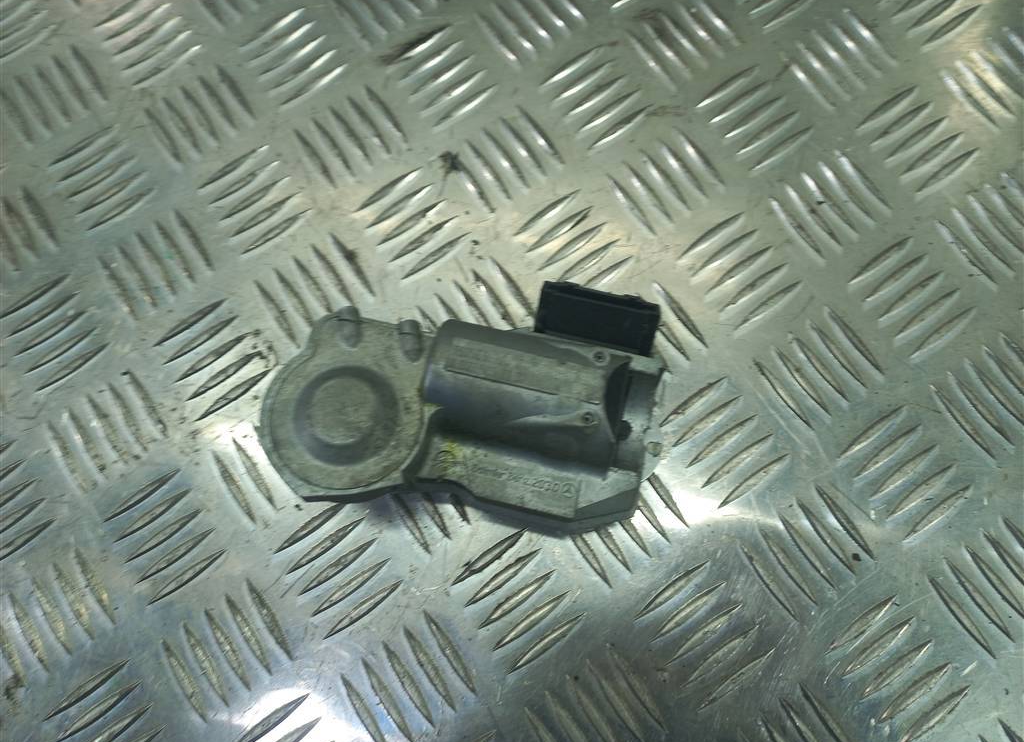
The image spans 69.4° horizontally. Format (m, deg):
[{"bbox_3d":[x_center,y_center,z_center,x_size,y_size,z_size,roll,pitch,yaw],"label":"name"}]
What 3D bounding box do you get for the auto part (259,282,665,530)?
[{"bbox_3d":[-0.014,0.007,0.222,0.122,0.042,0.077,8,76,4],"label":"auto part"}]

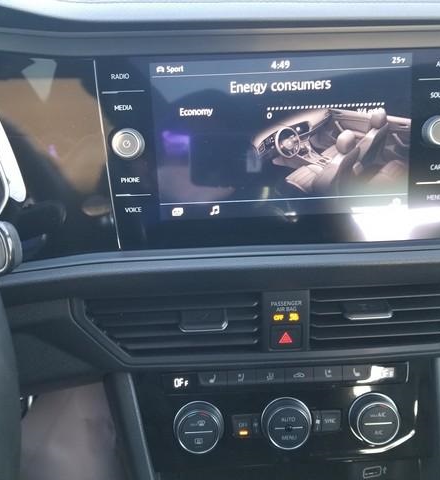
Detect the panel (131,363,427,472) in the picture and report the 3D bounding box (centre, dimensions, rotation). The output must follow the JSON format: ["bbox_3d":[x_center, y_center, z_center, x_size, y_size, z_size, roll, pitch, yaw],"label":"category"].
[{"bbox_3d":[0.043,0.123,0.340,0.200,0.071,0.025,-2,2,-1],"label":"panel"}]

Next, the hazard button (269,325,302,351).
[{"bbox_3d":[0.046,0.067,0.336,0.021,0.017,0.010,-2,8,-2],"label":"hazard button"}]

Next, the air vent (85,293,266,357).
[{"bbox_3d":[-0.032,0.055,0.340,0.122,0.039,0.030,-2,8,-1],"label":"air vent"}]

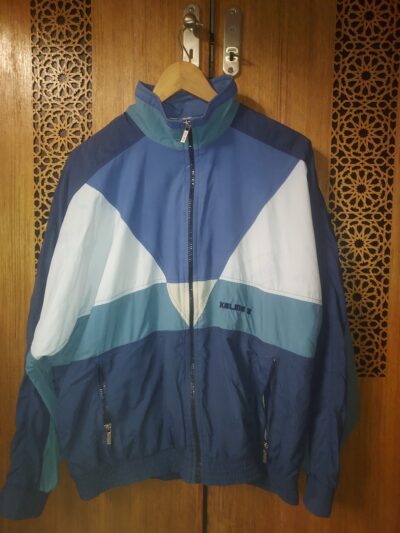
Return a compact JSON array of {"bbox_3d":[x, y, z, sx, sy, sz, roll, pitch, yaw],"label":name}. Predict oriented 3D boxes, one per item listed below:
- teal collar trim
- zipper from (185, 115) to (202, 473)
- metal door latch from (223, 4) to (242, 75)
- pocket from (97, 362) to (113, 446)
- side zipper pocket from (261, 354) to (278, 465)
[{"bbox_3d":[-0.033,-0.290,0.695,0.215,0.145,0.125,1,4,2],"label":"teal collar trim"},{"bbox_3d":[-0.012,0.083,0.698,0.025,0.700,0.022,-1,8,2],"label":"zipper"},{"bbox_3d":[0.066,-0.458,0.752,0.037,0.143,0.014,1,4,2],"label":"metal door latch"},{"bbox_3d":[-0.190,0.274,0.735,0.024,0.168,0.020,-4,5,8],"label":"pocket"},{"bbox_3d":[0.137,0.284,0.730,0.027,0.212,0.020,3,5,-6],"label":"side zipper pocket"}]

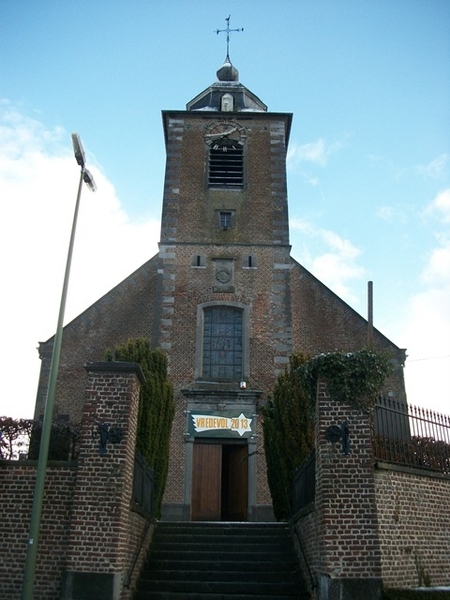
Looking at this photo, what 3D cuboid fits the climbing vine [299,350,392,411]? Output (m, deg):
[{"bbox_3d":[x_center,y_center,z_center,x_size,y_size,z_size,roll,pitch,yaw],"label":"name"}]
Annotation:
[{"bbox_3d":[1.830,1.311,8.460,1.400,1.000,1.200,1,-24,-1],"label":"climbing vine"}]

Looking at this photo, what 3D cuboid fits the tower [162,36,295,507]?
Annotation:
[{"bbox_3d":[0.033,-2.095,25.781,5.600,24.200,5.600,1,-24,-1],"label":"tower"}]

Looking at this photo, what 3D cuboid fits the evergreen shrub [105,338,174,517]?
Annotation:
[{"bbox_3d":[-2.200,3.148,13.908,1.800,4.700,1.800,1,-24,-1],"label":"evergreen shrub"}]

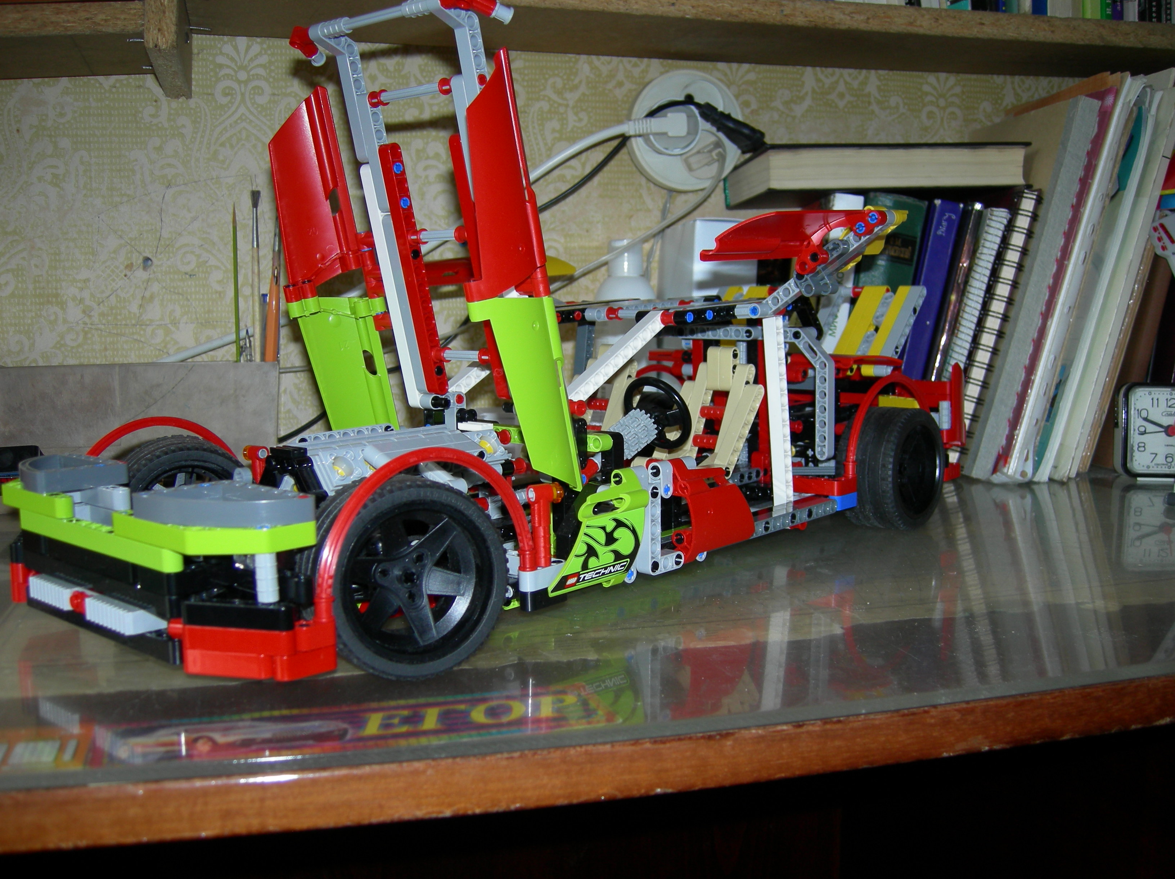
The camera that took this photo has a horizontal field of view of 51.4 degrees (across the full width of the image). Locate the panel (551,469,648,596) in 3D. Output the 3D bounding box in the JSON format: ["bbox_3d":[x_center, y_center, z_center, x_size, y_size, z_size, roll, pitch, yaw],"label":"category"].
[{"bbox_3d":[0.005,0.038,0.503,0.018,0.048,0.054,6,9,42],"label":"panel"}]

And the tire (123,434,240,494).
[{"bbox_3d":[-0.192,0.033,0.577,0.069,0.069,0.036,-4,8,-30],"label":"tire"}]

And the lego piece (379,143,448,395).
[{"bbox_3d":[-0.081,-0.079,0.573,0.008,0.120,0.008,5,22,42],"label":"lego piece"}]

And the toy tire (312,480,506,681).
[{"bbox_3d":[-0.065,0.048,0.434,0.069,0.069,0.036,-4,8,-29],"label":"toy tire"}]

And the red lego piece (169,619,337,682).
[{"bbox_3d":[-0.111,0.068,0.411,0.044,0.018,0.040,6,9,42],"label":"red lego piece"}]

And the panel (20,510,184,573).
[{"bbox_3d":[-0.183,0.036,0.454,0.120,0.008,0.008,6,9,42],"label":"panel"}]

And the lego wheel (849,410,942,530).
[{"bbox_3d":[0.171,0.017,0.680,0.034,0.069,0.069,6,9,42],"label":"lego wheel"}]

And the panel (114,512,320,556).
[{"bbox_3d":[-0.131,0.031,0.427,0.072,0.008,0.040,6,9,42],"label":"panel"}]

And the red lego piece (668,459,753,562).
[{"bbox_3d":[0.056,0.030,0.559,0.020,0.046,0.054,6,9,42],"label":"red lego piece"}]

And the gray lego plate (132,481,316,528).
[{"bbox_3d":[-0.125,0.024,0.420,0.056,0.008,0.040,6,9,42],"label":"gray lego plate"}]

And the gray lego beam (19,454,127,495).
[{"bbox_3d":[-0.219,0.014,0.507,0.056,0.008,0.040,6,9,42],"label":"gray lego beam"}]

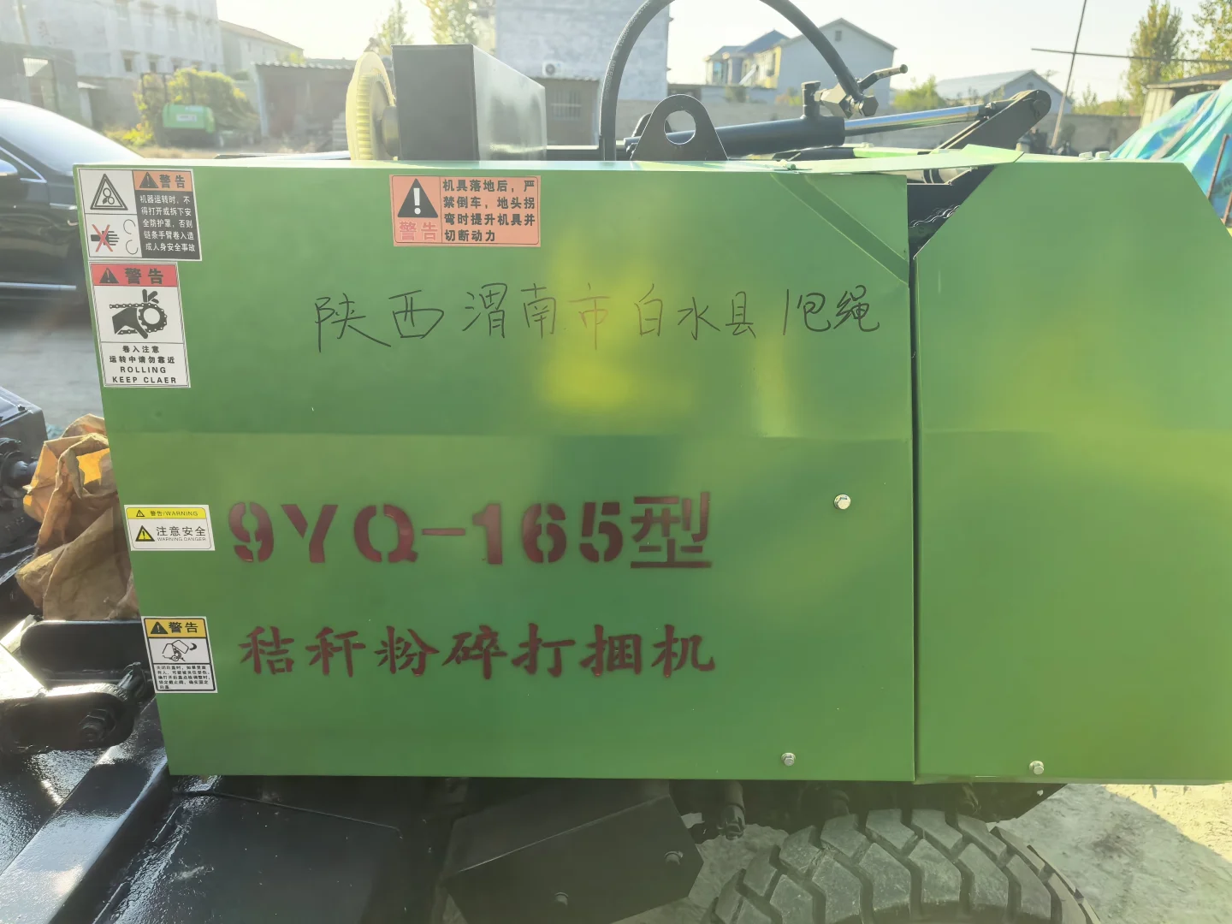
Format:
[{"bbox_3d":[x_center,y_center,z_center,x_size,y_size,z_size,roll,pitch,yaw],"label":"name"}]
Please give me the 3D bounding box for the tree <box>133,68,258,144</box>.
[{"bbox_3d":[-13.806,-11.609,28.007,4.101,2.339,3.200,1,23,0],"label":"tree"}]

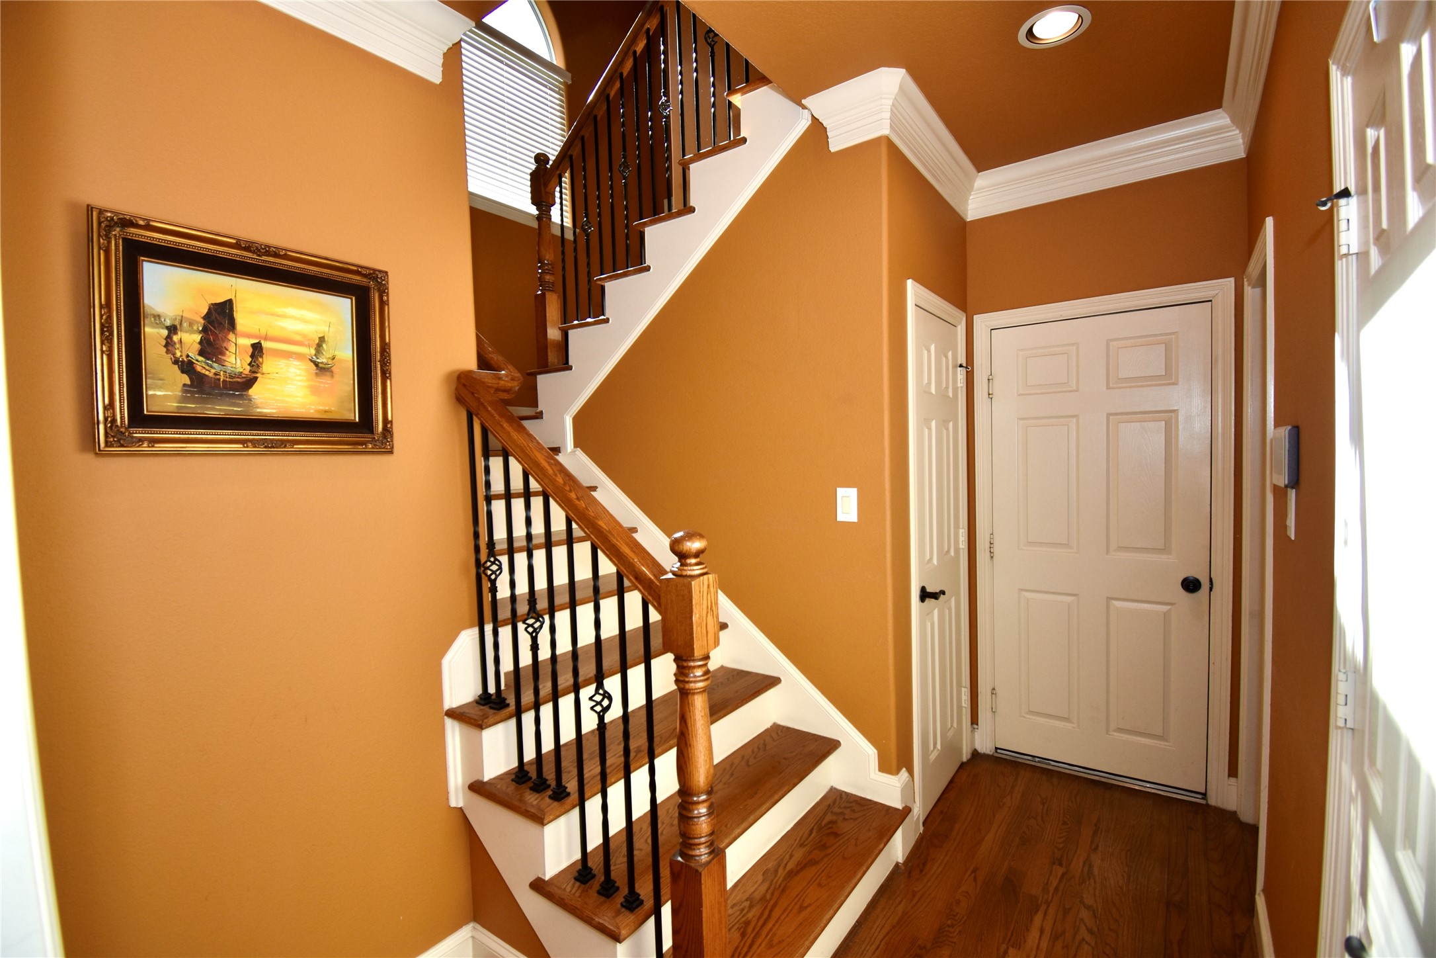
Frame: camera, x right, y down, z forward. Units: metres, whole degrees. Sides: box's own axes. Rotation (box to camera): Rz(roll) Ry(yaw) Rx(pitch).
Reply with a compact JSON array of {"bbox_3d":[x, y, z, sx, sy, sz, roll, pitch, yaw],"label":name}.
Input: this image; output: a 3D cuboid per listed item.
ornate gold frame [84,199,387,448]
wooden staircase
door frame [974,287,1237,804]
[{"bbox_3d":[-1.018,-0.288,1.353,0.045,0.470,0.548,0,3,37],"label":"ornate gold frame"},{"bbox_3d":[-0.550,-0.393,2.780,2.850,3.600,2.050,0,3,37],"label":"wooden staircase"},{"bbox_3d":[1.682,0.279,2.695,0.954,2.134,0.120,0,3,37],"label":"door frame"}]

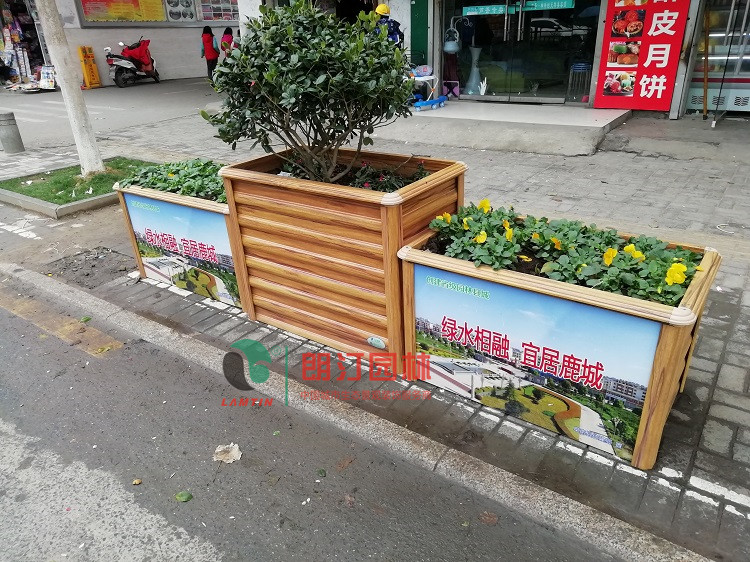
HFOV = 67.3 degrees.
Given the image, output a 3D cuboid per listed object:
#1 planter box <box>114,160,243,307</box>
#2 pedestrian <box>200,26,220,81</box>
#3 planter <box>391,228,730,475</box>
[{"bbox_3d":[-0.981,-0.330,3.431,1.032,0.667,0.568,14,30,32],"label":"planter box"},{"bbox_3d":[-4.799,-6.642,16.551,0.500,1.530,0.320,-5,25,-7],"label":"pedestrian"},{"bbox_3d":[0.652,0.133,2.142,1.012,0.672,0.555,15,32,33],"label":"planter"}]

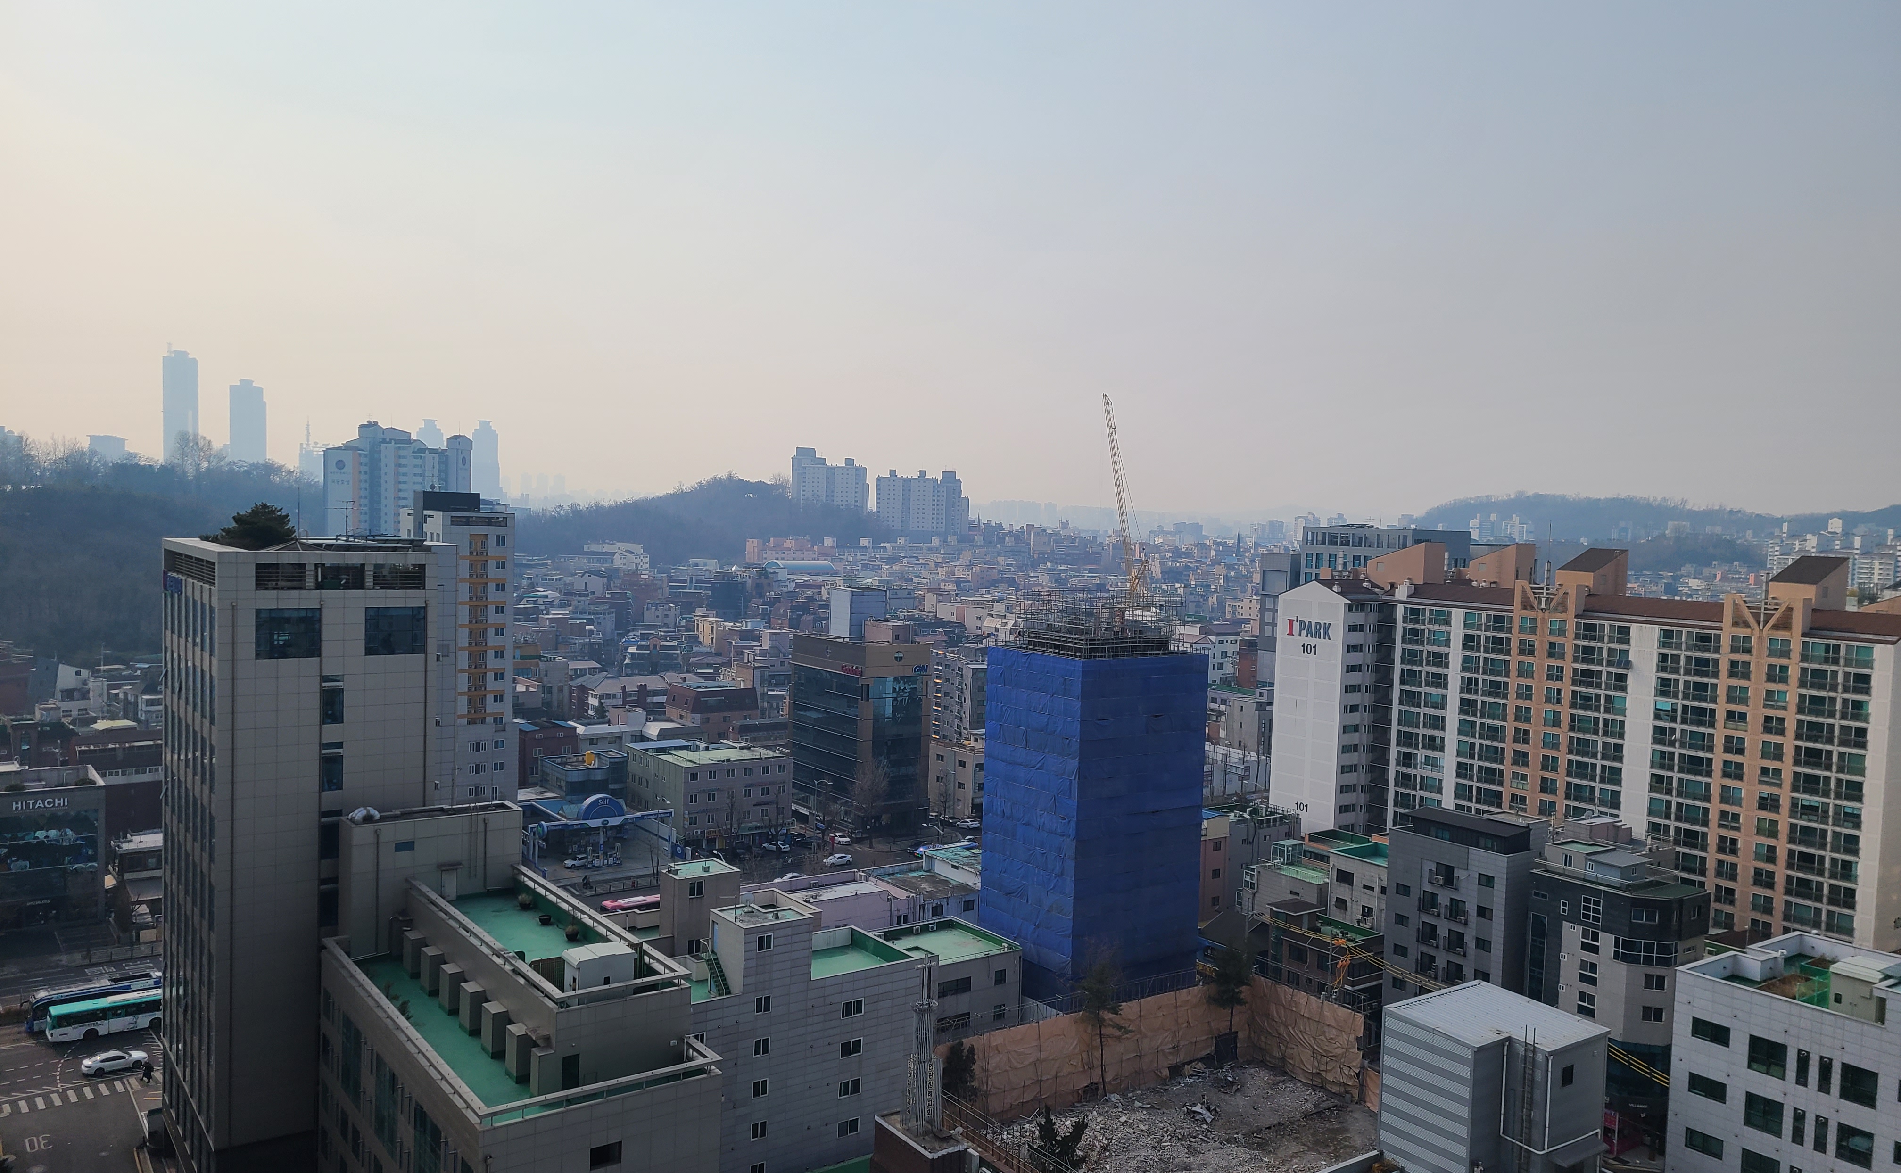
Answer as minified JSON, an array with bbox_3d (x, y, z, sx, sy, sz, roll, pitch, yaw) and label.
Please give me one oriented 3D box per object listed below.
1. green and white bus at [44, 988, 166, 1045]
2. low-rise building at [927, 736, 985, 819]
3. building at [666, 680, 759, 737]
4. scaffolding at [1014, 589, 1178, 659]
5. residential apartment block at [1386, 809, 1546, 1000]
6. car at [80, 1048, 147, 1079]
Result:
[{"bbox_3d":[-75.126,38.942,129.356,11.000,3.200,2.500,-1,4,-38],"label":"green and white bus"},{"bbox_3d":[4.030,34.050,252.350,9.500,12.800,13.000,0,3,-35],"label":"low-rise building"},{"bbox_3d":[-44.540,25.700,268.690,13.400,14.500,11.000,0,3,-35],"label":"building"},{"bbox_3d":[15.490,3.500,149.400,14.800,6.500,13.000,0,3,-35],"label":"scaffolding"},{"bbox_3d":[46.167,33.152,127.298,7.300,27.000,12.400,0,4,-35],"label":"residential apartment block"},{"bbox_3d":[-70.789,40.396,121.340,4.850,1.460,1.870,0,4,-37],"label":"car"}]

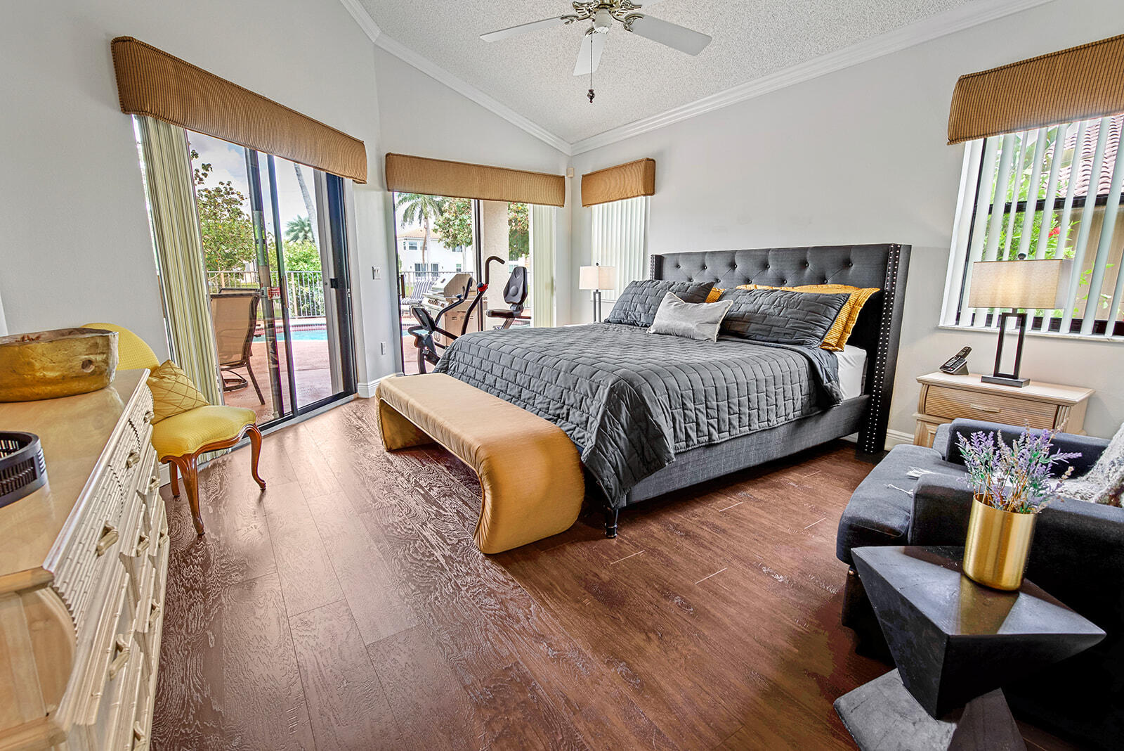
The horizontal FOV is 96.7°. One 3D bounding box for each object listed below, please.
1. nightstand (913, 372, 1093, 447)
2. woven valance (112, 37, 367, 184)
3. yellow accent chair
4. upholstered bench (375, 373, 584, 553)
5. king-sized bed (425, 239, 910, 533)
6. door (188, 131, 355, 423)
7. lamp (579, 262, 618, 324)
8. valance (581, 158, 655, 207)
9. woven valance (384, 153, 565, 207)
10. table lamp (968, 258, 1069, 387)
[{"bbox_3d":[2.453,0.352,2.857,0.458,0.617,0.687,-7,13,-35],"label":"nightstand"},{"bbox_3d":[-2.030,-1.722,3.530,0.135,0.342,1.978,3,11,12],"label":"woven valance"},{"bbox_3d":[-1.923,0.221,2.464,0.623,0.940,0.588,1,11,2],"label":"yellow accent chair"},{"bbox_3d":[-0.591,0.389,2.867,0.464,0.482,1.774,-7,13,-35],"label":"upholstered bench"},{"bbox_3d":[0.649,-0.170,3.421,2.326,1.392,2.075,-7,13,-35],"label":"king-sized bed"},{"bbox_3d":[-2.209,-0.621,3.921,0.082,2.033,1.739,3,11,12],"label":"door"},{"bbox_3d":[0.395,-0.893,5.680,0.235,0.711,0.335,-7,13,-35],"label":"lamp"},{"bbox_3d":[0.587,-2.066,5.433,0.135,0.342,1.038,-7,13,-35],"label":"valance"},{"bbox_3d":[-0.864,-2.088,5.474,2.008,0.342,0.135,-6,13,-31],"label":"woven valance"},{"bbox_3d":[2.494,-0.305,2.772,0.235,0.705,0.341,-7,13,-35],"label":"table lamp"}]

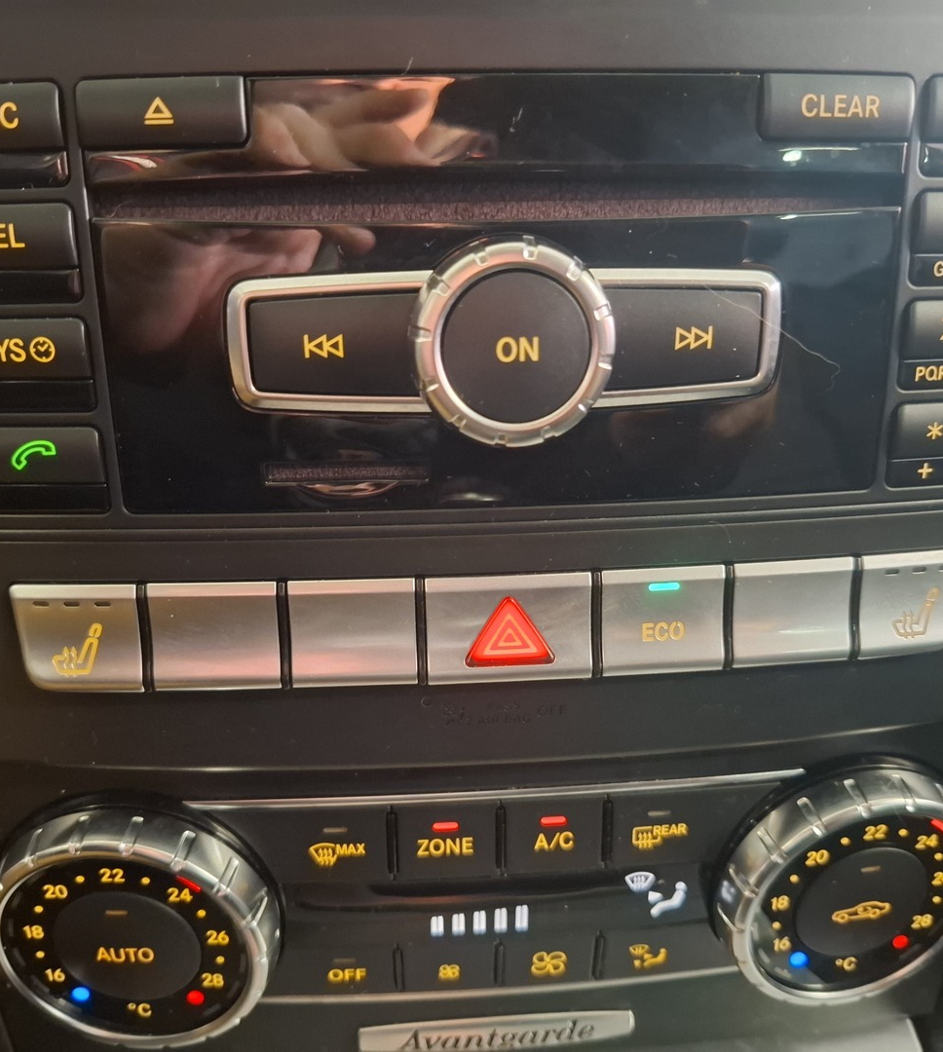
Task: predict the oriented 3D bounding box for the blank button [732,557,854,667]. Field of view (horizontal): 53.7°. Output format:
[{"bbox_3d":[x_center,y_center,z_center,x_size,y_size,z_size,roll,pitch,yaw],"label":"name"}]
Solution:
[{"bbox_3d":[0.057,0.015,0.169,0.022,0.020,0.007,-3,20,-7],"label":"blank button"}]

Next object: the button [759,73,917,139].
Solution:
[{"bbox_3d":[0.055,-0.064,0.144,0.024,0.009,0.006,-3,16,-7],"label":"button"}]

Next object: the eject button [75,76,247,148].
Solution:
[{"bbox_3d":[-0.046,-0.062,0.142,0.026,0.009,0.007,0,15,2],"label":"eject button"}]

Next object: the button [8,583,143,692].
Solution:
[{"bbox_3d":[-0.067,0.018,0.164,0.022,0.020,0.007,0,20,2],"label":"button"}]

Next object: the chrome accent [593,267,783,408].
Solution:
[{"bbox_3d":[0.034,-0.031,0.152,0.032,0.022,0.006,-3,15,-6],"label":"chrome accent"}]

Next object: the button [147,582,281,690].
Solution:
[{"bbox_3d":[-0.044,0.018,0.163,0.022,0.020,0.007,-1,15,2],"label":"button"}]

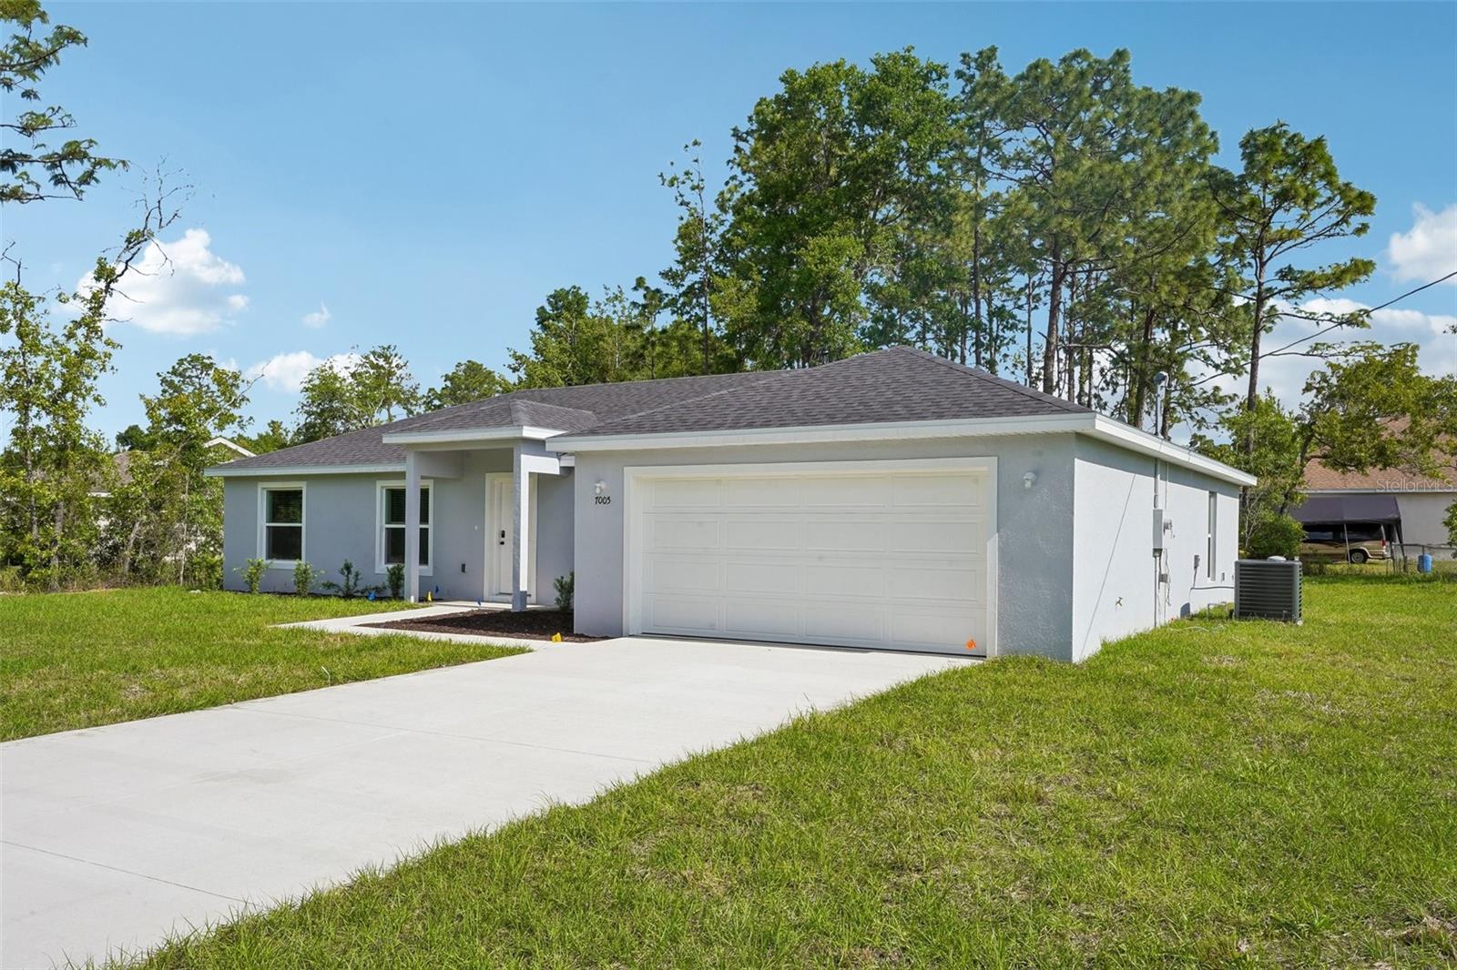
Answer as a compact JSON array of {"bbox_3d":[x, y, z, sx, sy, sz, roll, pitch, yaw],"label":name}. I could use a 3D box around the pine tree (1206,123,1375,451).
[{"bbox_3d":[22.949,-5.636,46.000,6.700,18.200,6.700,-1,-3,32],"label":"pine tree"}]

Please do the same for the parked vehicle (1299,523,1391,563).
[{"bbox_3d":[28.337,2.721,53.446,4.900,1.850,1.900,-1,-3,32],"label":"parked vehicle"}]

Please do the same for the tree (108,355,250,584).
[{"bbox_3d":[-13.721,-0.341,28.300,3.500,5.800,3.500,-1,-3,32],"label":"tree"}]

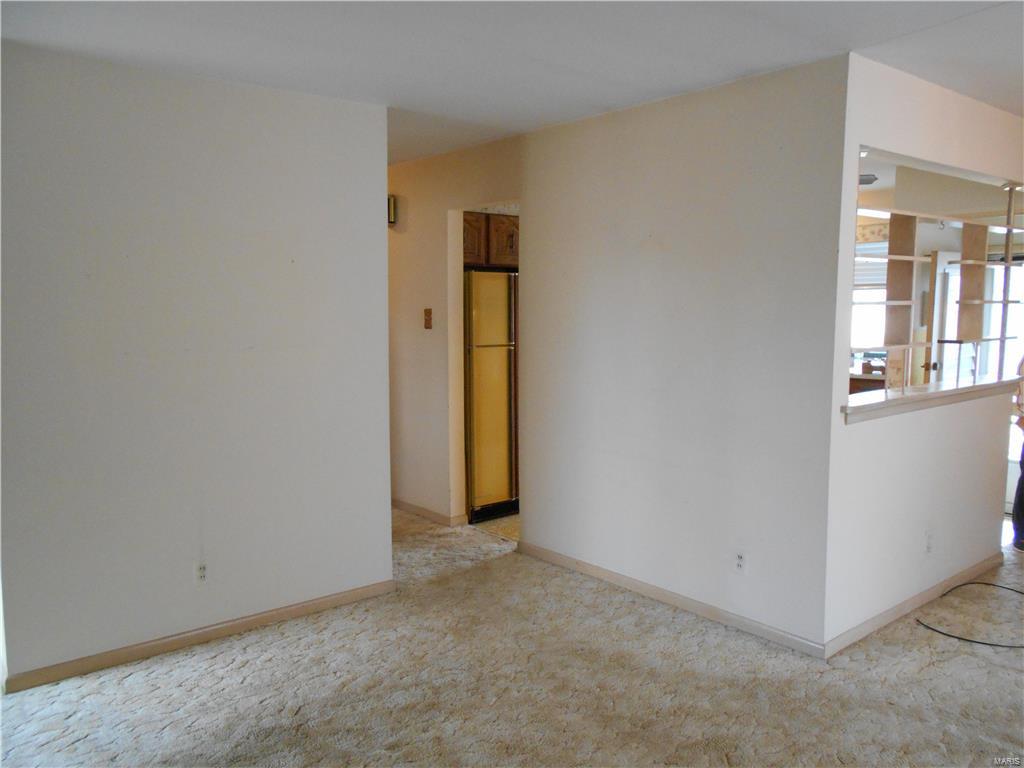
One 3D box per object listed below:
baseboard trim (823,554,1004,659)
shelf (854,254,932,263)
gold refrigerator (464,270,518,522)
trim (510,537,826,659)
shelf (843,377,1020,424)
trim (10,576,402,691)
[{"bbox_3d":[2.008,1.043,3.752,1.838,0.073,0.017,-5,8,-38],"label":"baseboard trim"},{"bbox_3d":[1.616,-0.551,3.356,0.730,0.022,0.112,-5,8,-38],"label":"shelf"},{"bbox_3d":[-0.151,0.052,5.596,0.830,1.690,0.730,-5,8,-38],"label":"gold refrigerator"},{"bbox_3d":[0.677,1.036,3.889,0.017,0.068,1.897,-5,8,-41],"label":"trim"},{"bbox_3d":[2.037,0.057,3.773,1.935,0.074,0.213,-5,8,-38],"label":"shelf"},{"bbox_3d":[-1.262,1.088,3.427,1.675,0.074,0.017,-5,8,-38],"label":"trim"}]

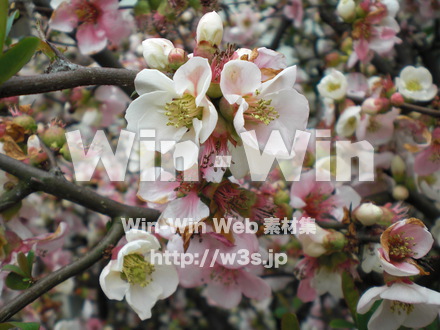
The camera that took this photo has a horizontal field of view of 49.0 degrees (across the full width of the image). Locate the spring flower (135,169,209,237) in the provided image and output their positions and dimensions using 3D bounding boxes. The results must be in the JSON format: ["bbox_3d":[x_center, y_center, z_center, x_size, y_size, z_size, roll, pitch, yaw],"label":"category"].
[{"bbox_3d":[-0.026,0.020,0.270,0.038,0.034,0.020,2,9,11],"label":"spring flower"}]

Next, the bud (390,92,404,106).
[{"bbox_3d":[0.131,-0.048,0.355,0.010,0.010,0.010,-12,9,-1],"label":"bud"}]

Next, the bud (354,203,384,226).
[{"bbox_3d":[0.096,0.032,0.310,0.019,0.015,0.015,6,-12,-12],"label":"bud"}]

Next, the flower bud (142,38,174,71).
[{"bbox_3d":[-0.032,-0.057,0.250,0.015,0.016,0.015,-20,3,13],"label":"flower bud"}]

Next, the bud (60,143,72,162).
[{"bbox_3d":[-0.105,-0.009,0.330,0.009,0.013,0.009,0,10,0],"label":"bud"}]

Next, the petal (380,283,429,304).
[{"bbox_3d":[0.106,0.074,0.277,0.025,0.007,0.018,-2,37,-2],"label":"petal"}]

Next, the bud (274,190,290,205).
[{"bbox_3d":[0.042,0.022,0.320,0.010,0.009,0.010,6,12,1],"label":"bud"}]

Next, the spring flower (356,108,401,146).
[{"bbox_3d":[0.134,-0.032,0.410,0.035,0.032,0.022,3,10,17],"label":"spring flower"}]

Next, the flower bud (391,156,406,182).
[{"bbox_3d":[0.139,0.003,0.375,0.012,0.022,0.012,-5,6,0],"label":"flower bud"}]

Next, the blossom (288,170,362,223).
[{"bbox_3d":[0.066,0.020,0.310,0.041,0.030,0.020,-1,-18,-6],"label":"blossom"}]

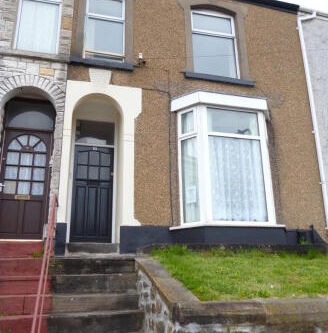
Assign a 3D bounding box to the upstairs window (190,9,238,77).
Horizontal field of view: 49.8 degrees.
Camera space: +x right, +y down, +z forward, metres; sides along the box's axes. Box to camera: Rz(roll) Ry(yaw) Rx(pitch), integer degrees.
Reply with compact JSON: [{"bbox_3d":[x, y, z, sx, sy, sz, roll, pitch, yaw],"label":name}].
[{"bbox_3d":[1.148,-2.739,8.048,1.120,1.690,0.110,3,-16,-15],"label":"upstairs window"}]

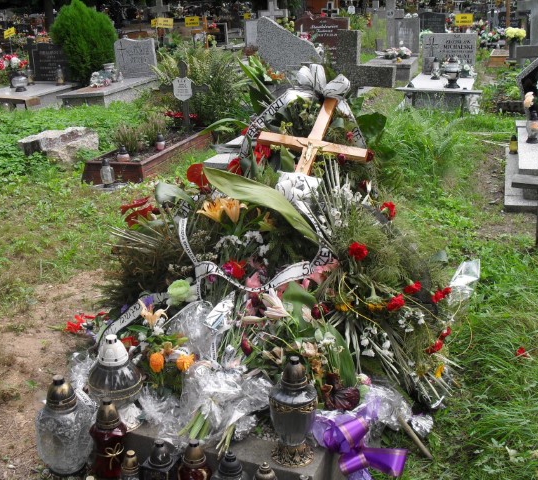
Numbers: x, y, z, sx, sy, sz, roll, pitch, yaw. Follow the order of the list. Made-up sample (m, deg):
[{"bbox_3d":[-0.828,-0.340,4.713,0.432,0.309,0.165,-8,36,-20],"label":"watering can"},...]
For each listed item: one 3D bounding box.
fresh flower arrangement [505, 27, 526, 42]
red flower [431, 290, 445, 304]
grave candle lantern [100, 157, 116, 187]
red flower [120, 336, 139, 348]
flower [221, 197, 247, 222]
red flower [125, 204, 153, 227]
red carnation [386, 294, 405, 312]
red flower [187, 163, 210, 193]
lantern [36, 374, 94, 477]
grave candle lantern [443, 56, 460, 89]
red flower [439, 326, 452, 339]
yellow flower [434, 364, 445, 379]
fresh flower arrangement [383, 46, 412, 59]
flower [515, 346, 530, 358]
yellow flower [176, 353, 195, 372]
[{"bbox_3d":[4.571,-3.820,12.000,0.370,0.270,0.300,6,23,19],"label":"fresh flower arrangement"},{"bbox_3d":[0.676,0.229,2.580,0.053,0.048,0.053,6,21,15],"label":"red flower"},{"bbox_3d":[-1.385,-0.580,5.550,0.122,0.230,0.122,-5,21,-13],"label":"grave candle lantern"},{"bbox_3d":[-0.582,0.428,2.700,0.075,0.045,0.065,-7,22,-13],"label":"red flower"},{"bbox_3d":[-0.145,-0.124,2.720,0.100,0.095,0.090,-1,21,-3],"label":"flower"},{"bbox_3d":[-0.560,-0.106,2.800,0.110,0.085,0.090,-4,21,-11],"label":"red flower"},{"bbox_3d":[0.475,0.240,2.430,0.066,0.058,0.066,4,20,11],"label":"red carnation"},{"bbox_3d":[-0.310,-0.275,2.850,0.090,0.120,0.060,-2,21,-6],"label":"red flower"},{"bbox_3d":[-0.641,0.567,2.030,0.185,0.325,0.185,-7,21,-19],"label":"lantern"},{"bbox_3d":[2.376,-2.162,8.335,0.212,0.370,0.212,6,21,14],"label":"grave candle lantern"},{"bbox_3d":[0.698,0.366,2.560,0.046,0.046,0.048,6,21,16],"label":"red flower"},{"bbox_3d":[0.638,0.492,2.420,0.042,0.048,0.040,6,21,16],"label":"yellow flower"},{"bbox_3d":[2.283,-3.334,11.500,0.500,0.190,0.350,4,20,10],"label":"fresh flower arrangement"},{"bbox_3d":[1.026,0.456,2.620,0.052,0.048,0.052,9,22,22],"label":"flower"},{"bbox_3d":[-0.281,0.414,2.180,0.060,0.050,0.060,-3,20,-8],"label":"yellow flower"}]

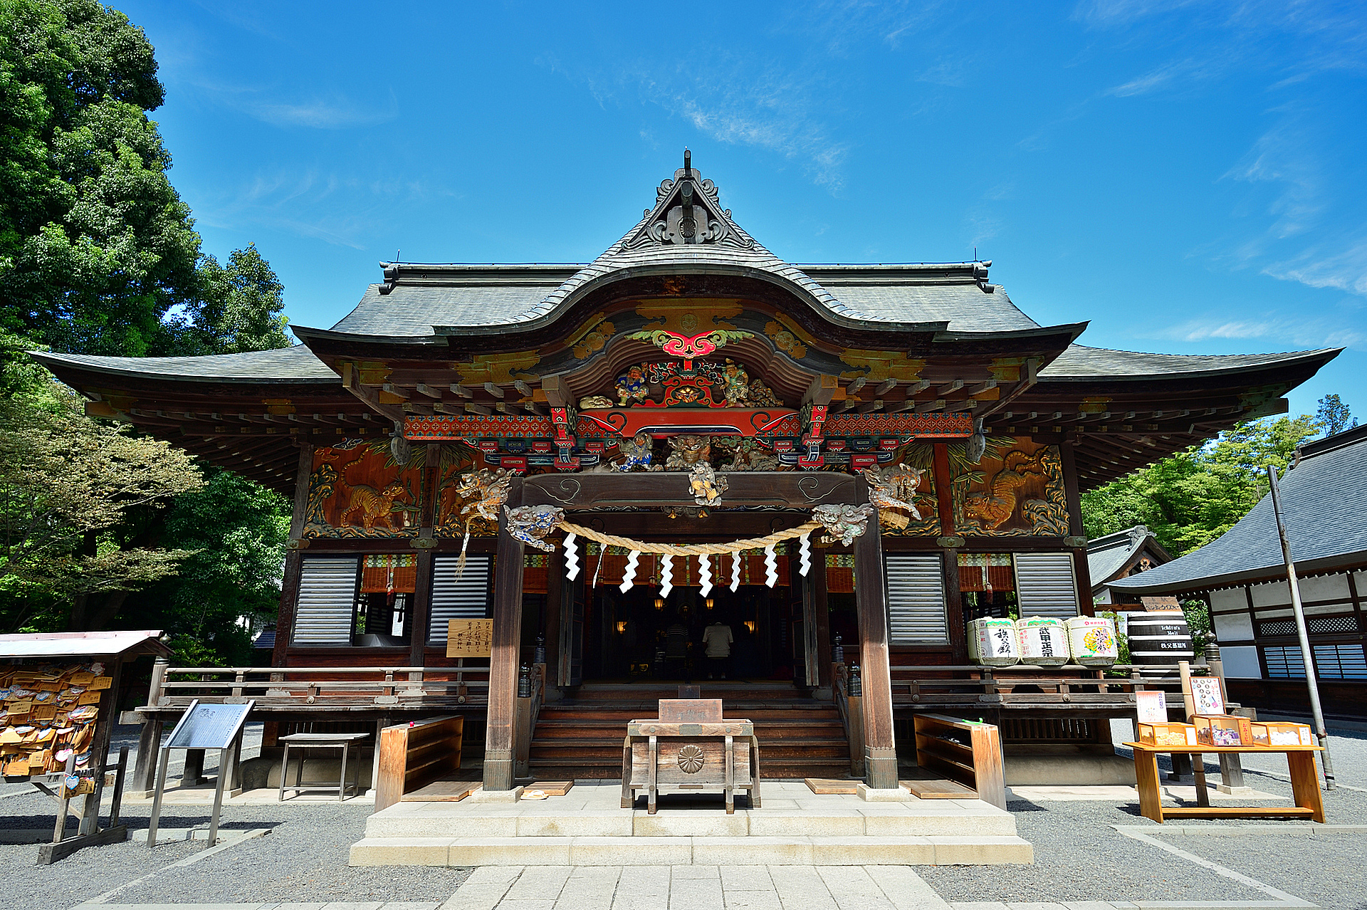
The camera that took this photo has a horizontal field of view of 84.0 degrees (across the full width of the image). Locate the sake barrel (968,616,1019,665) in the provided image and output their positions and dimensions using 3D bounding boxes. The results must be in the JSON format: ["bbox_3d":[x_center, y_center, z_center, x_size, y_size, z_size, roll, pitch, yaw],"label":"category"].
[{"bbox_3d":[3.972,2.397,9.722,0.610,0.598,0.610,0,-14,0],"label":"sake barrel"}]

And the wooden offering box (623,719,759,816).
[{"bbox_3d":[0.072,2.733,6.720,1.220,0.706,0.600,0,-15,0],"label":"wooden offering box"}]

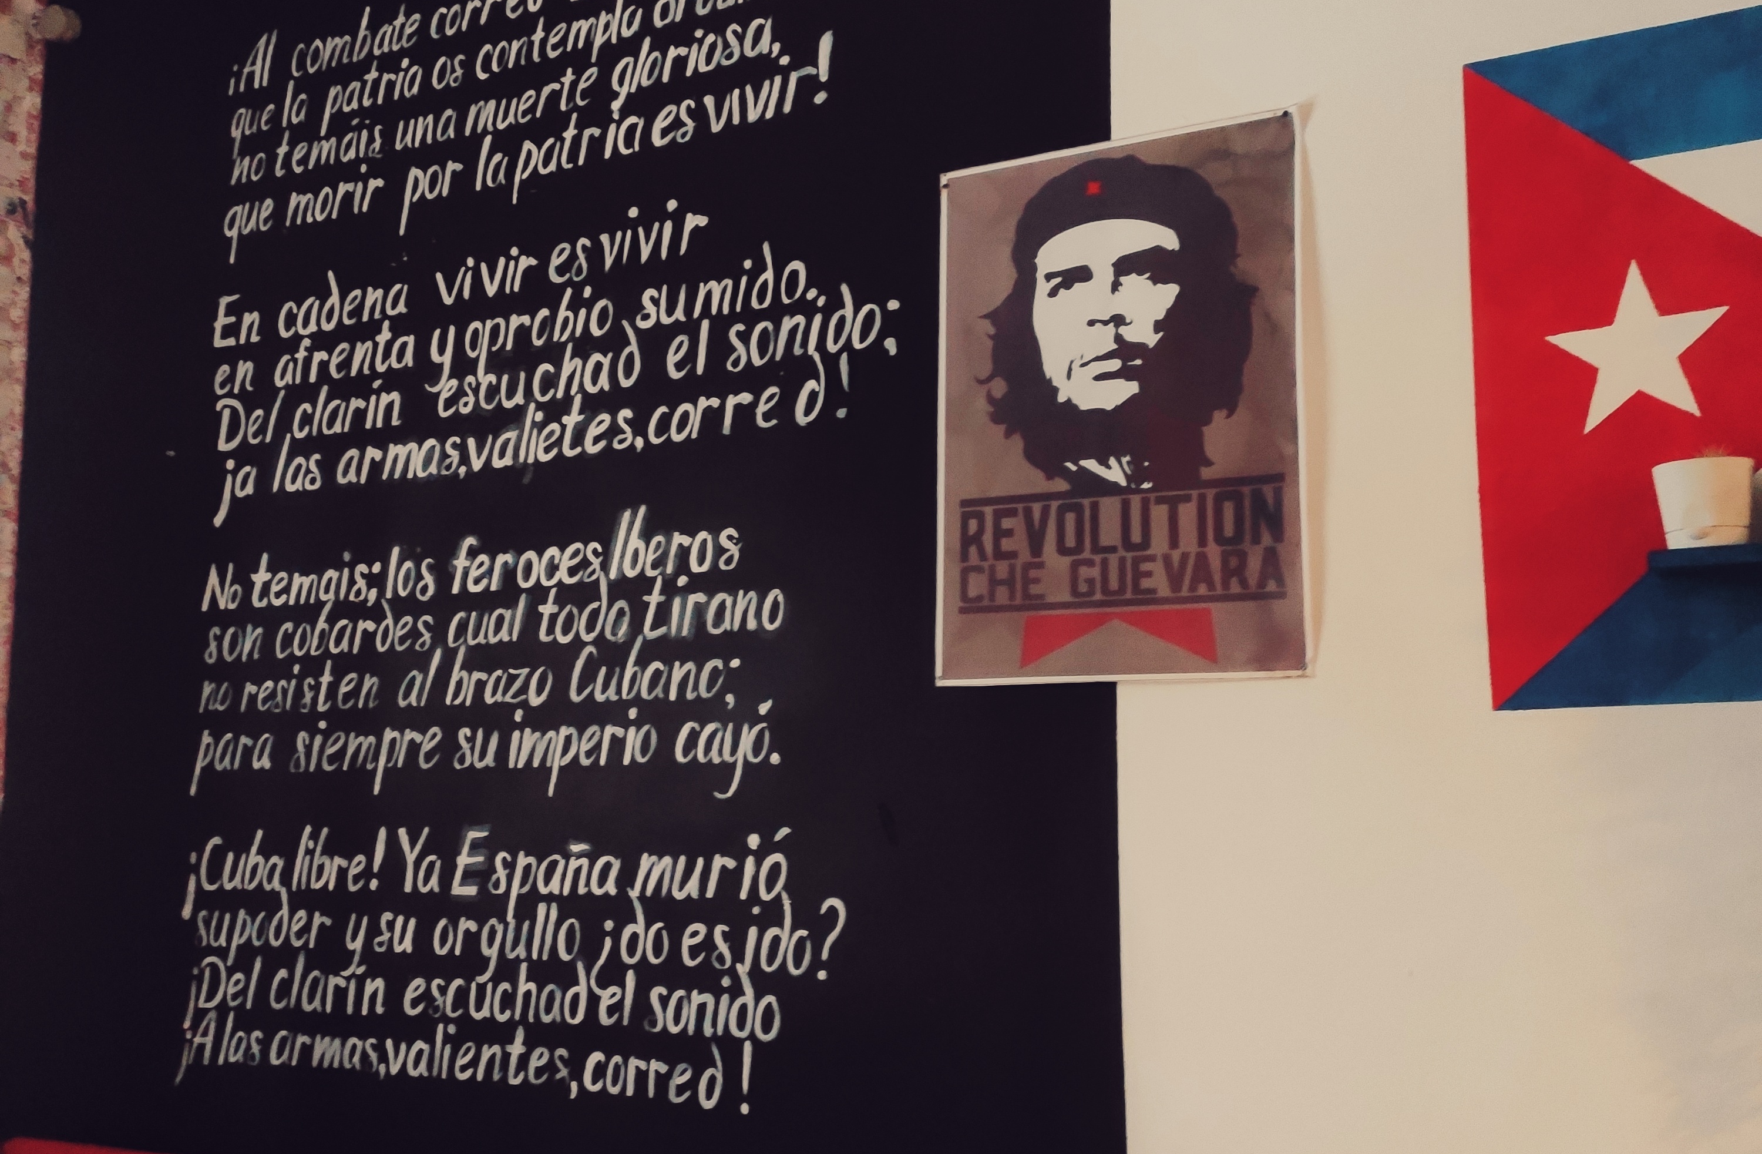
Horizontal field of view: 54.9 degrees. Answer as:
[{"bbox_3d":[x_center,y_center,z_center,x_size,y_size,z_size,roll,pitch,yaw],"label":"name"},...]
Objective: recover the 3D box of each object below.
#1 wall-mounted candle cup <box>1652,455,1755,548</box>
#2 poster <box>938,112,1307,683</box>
[{"bbox_3d":[0.726,-0.060,1.494,0.081,0.076,0.081,-4,-8,28],"label":"wall-mounted candle cup"},{"bbox_3d":[0.246,-0.185,1.839,0.416,0.597,0.010,-4,-8,28],"label":"poster"}]

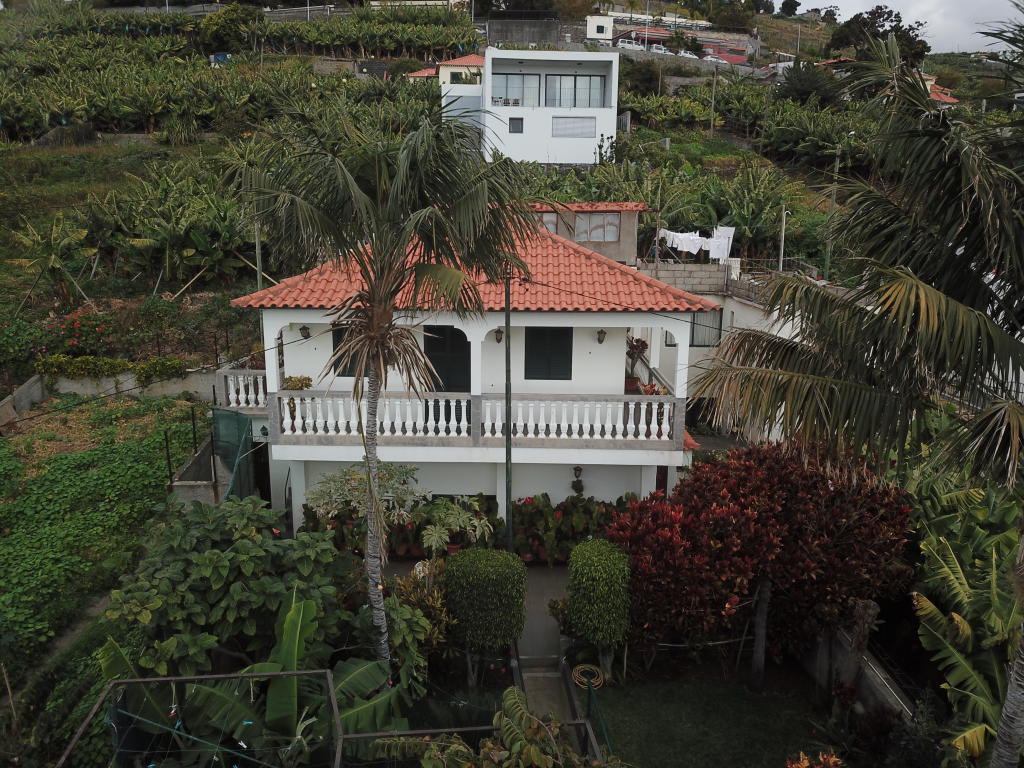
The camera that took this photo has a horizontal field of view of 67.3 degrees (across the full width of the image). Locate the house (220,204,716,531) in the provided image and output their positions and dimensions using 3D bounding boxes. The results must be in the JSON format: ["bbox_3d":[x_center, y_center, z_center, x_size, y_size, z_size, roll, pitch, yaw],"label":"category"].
[{"bbox_3d":[-0.570,-0.695,19.452,9.400,7.350,8.800,1,10,3],"label":"house"}]

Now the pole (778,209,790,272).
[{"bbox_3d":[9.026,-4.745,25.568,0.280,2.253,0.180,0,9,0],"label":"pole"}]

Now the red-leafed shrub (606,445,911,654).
[{"bbox_3d":[3.846,2.614,12.402,4.300,3.250,3.100,0,9,0],"label":"red-leafed shrub"}]

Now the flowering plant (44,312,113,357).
[{"bbox_3d":[-11.476,-1.329,20.360,1.600,1.100,1.200,0,9,0],"label":"flowering plant"}]

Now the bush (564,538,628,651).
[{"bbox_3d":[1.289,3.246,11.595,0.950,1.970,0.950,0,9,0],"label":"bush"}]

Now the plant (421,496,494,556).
[{"bbox_3d":[-1.059,2.853,14.672,1.400,1.230,1.200,0,9,0],"label":"plant"}]

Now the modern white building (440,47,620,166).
[{"bbox_3d":[1.327,-18.811,55.152,11.800,7.100,9.500,-1,10,-7],"label":"modern white building"}]

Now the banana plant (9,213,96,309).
[{"bbox_3d":[-14.572,-3.904,24.390,2.400,3.050,2.300,0,9,0],"label":"banana plant"}]

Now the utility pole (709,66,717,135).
[{"bbox_3d":[16.933,-23.855,64.954,0.300,5.528,0.300,0,9,0],"label":"utility pole"}]

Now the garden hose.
[{"bbox_3d":[1.127,4.365,11.478,0.460,0.200,0.420,0,9,0],"label":"garden hose"}]

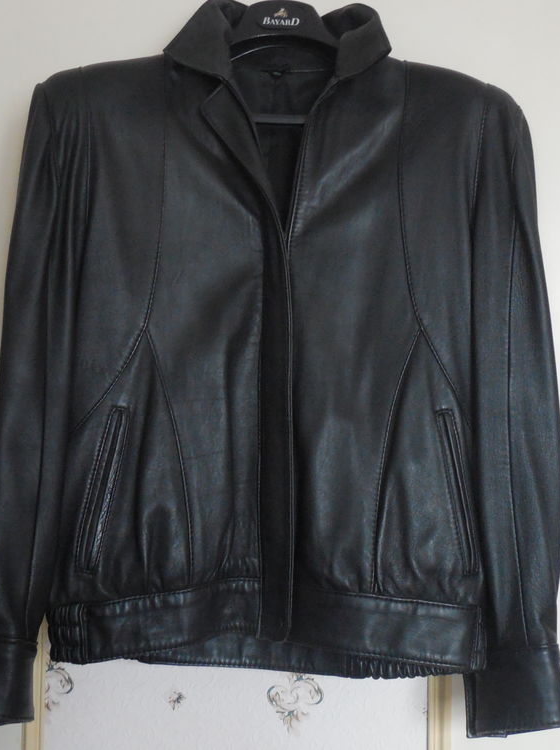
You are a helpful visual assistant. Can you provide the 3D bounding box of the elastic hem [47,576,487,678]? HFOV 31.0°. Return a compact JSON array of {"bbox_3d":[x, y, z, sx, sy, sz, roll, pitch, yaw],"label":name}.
[{"bbox_3d":[-0.014,0.264,1.055,0.450,0.112,0.115,1,-3,-3],"label":"elastic hem"}]

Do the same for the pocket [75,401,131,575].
[{"bbox_3d":[-0.180,0.116,1.025,0.031,0.168,0.020,11,-2,9],"label":"pocket"}]

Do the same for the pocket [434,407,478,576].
[{"bbox_3d":[0.181,0.120,1.040,0.028,0.168,0.020,-9,-2,-18],"label":"pocket"}]

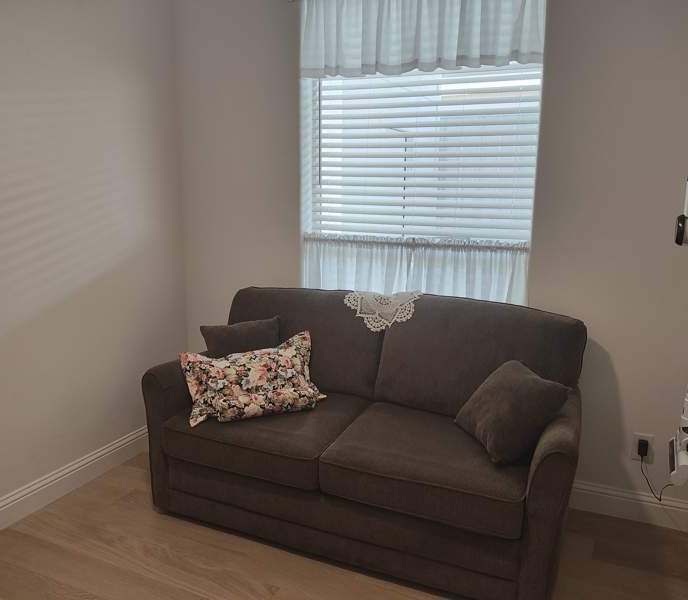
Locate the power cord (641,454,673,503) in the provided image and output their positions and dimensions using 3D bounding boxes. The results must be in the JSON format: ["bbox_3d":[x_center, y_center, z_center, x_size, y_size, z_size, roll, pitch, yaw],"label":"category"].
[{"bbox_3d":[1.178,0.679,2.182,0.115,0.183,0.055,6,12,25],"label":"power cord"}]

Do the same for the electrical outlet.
[{"bbox_3d":[1.145,0.568,2.206,0.073,0.118,0.010,6,12,25],"label":"electrical outlet"}]

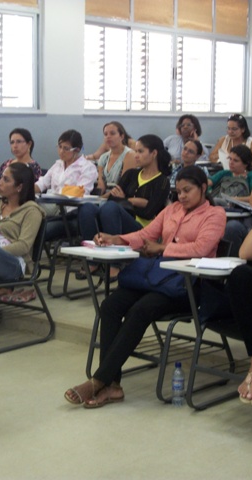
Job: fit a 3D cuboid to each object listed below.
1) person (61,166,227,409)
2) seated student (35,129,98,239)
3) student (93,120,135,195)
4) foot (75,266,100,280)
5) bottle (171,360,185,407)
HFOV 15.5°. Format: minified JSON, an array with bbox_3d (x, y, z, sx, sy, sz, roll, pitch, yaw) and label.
[{"bbox_3d":[0.032,0.198,4.997,0.930,1.180,0.630,-7,11,-43],"label":"person"},{"bbox_3d":[-0.495,-0.227,7.078,0.540,1.220,0.780,7,10,38],"label":"seated student"},{"bbox_3d":[-0.164,-0.464,8.258,0.500,1.180,0.780,6,9,35],"label":"student"},{"bbox_3d":[-0.273,0.238,6.561,0.220,0.105,0.100,-6,10,-39],"label":"foot"},{"bbox_3d":[0.265,0.725,4.675,0.064,0.226,0.064,1,8,0],"label":"bottle"}]

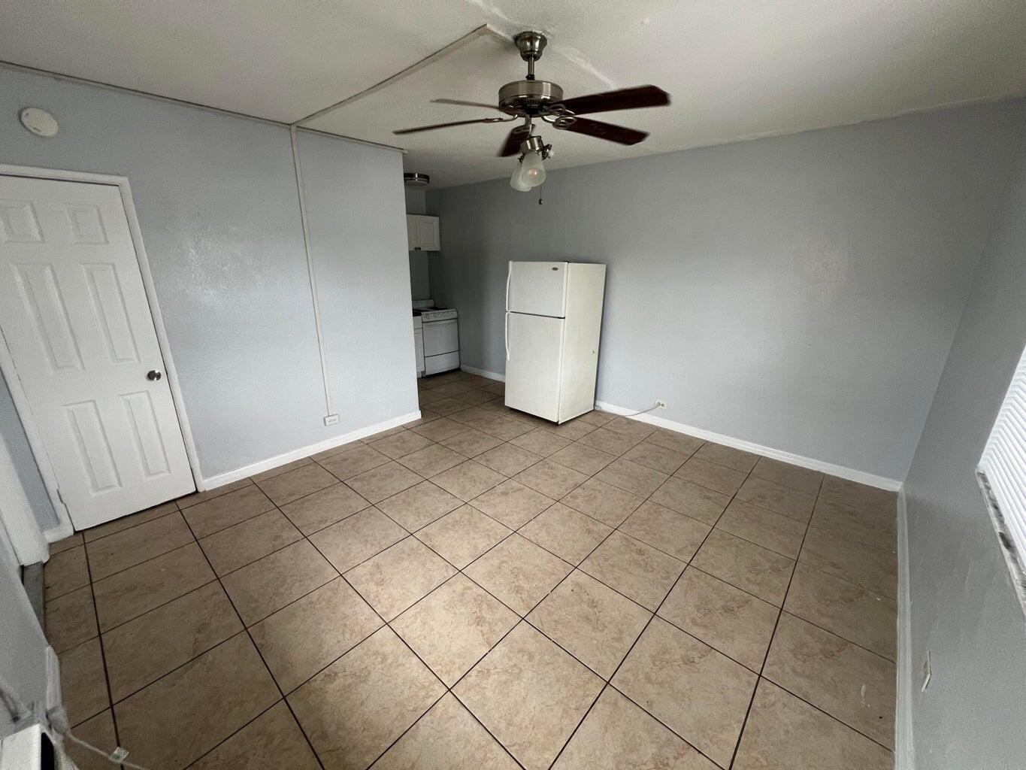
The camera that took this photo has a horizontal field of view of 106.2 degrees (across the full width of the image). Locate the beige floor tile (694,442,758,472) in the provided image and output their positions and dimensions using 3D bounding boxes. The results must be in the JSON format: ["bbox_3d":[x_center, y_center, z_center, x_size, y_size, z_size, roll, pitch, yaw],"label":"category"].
[{"bbox_3d":[1.916,0.657,3.489,0.446,0.015,0.378,15,22,39],"label":"beige floor tile"}]

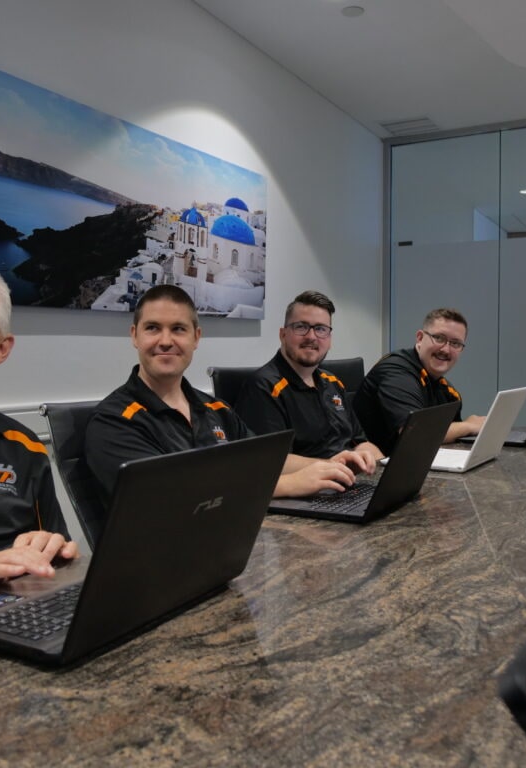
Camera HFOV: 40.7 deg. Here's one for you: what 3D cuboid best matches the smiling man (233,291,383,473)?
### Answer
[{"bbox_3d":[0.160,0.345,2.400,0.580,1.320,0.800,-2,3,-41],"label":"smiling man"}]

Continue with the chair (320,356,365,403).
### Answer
[{"bbox_3d":[0.490,0.450,2.850,0.600,1.060,0.580,2,3,35],"label":"chair"}]

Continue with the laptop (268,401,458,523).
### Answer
[{"bbox_3d":[0.257,0.180,1.790,0.360,0.257,0.370,2,3,30],"label":"laptop"}]

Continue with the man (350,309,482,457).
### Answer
[{"bbox_3d":[0.600,0.343,2.820,0.850,1.290,0.600,2,3,38],"label":"man"}]

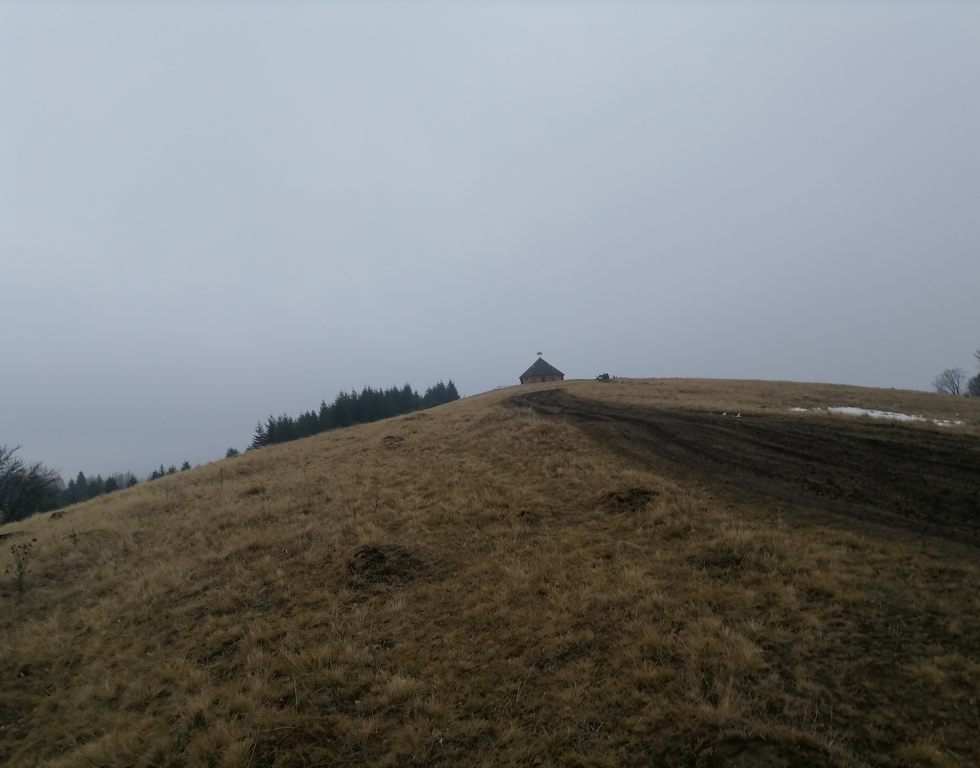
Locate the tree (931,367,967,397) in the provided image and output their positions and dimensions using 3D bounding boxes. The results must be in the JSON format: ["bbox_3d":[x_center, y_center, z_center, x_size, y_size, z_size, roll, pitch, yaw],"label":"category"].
[{"bbox_3d":[101.570,-0.330,170.000,6.800,7.200,6.600,-7,-3,31],"label":"tree"}]

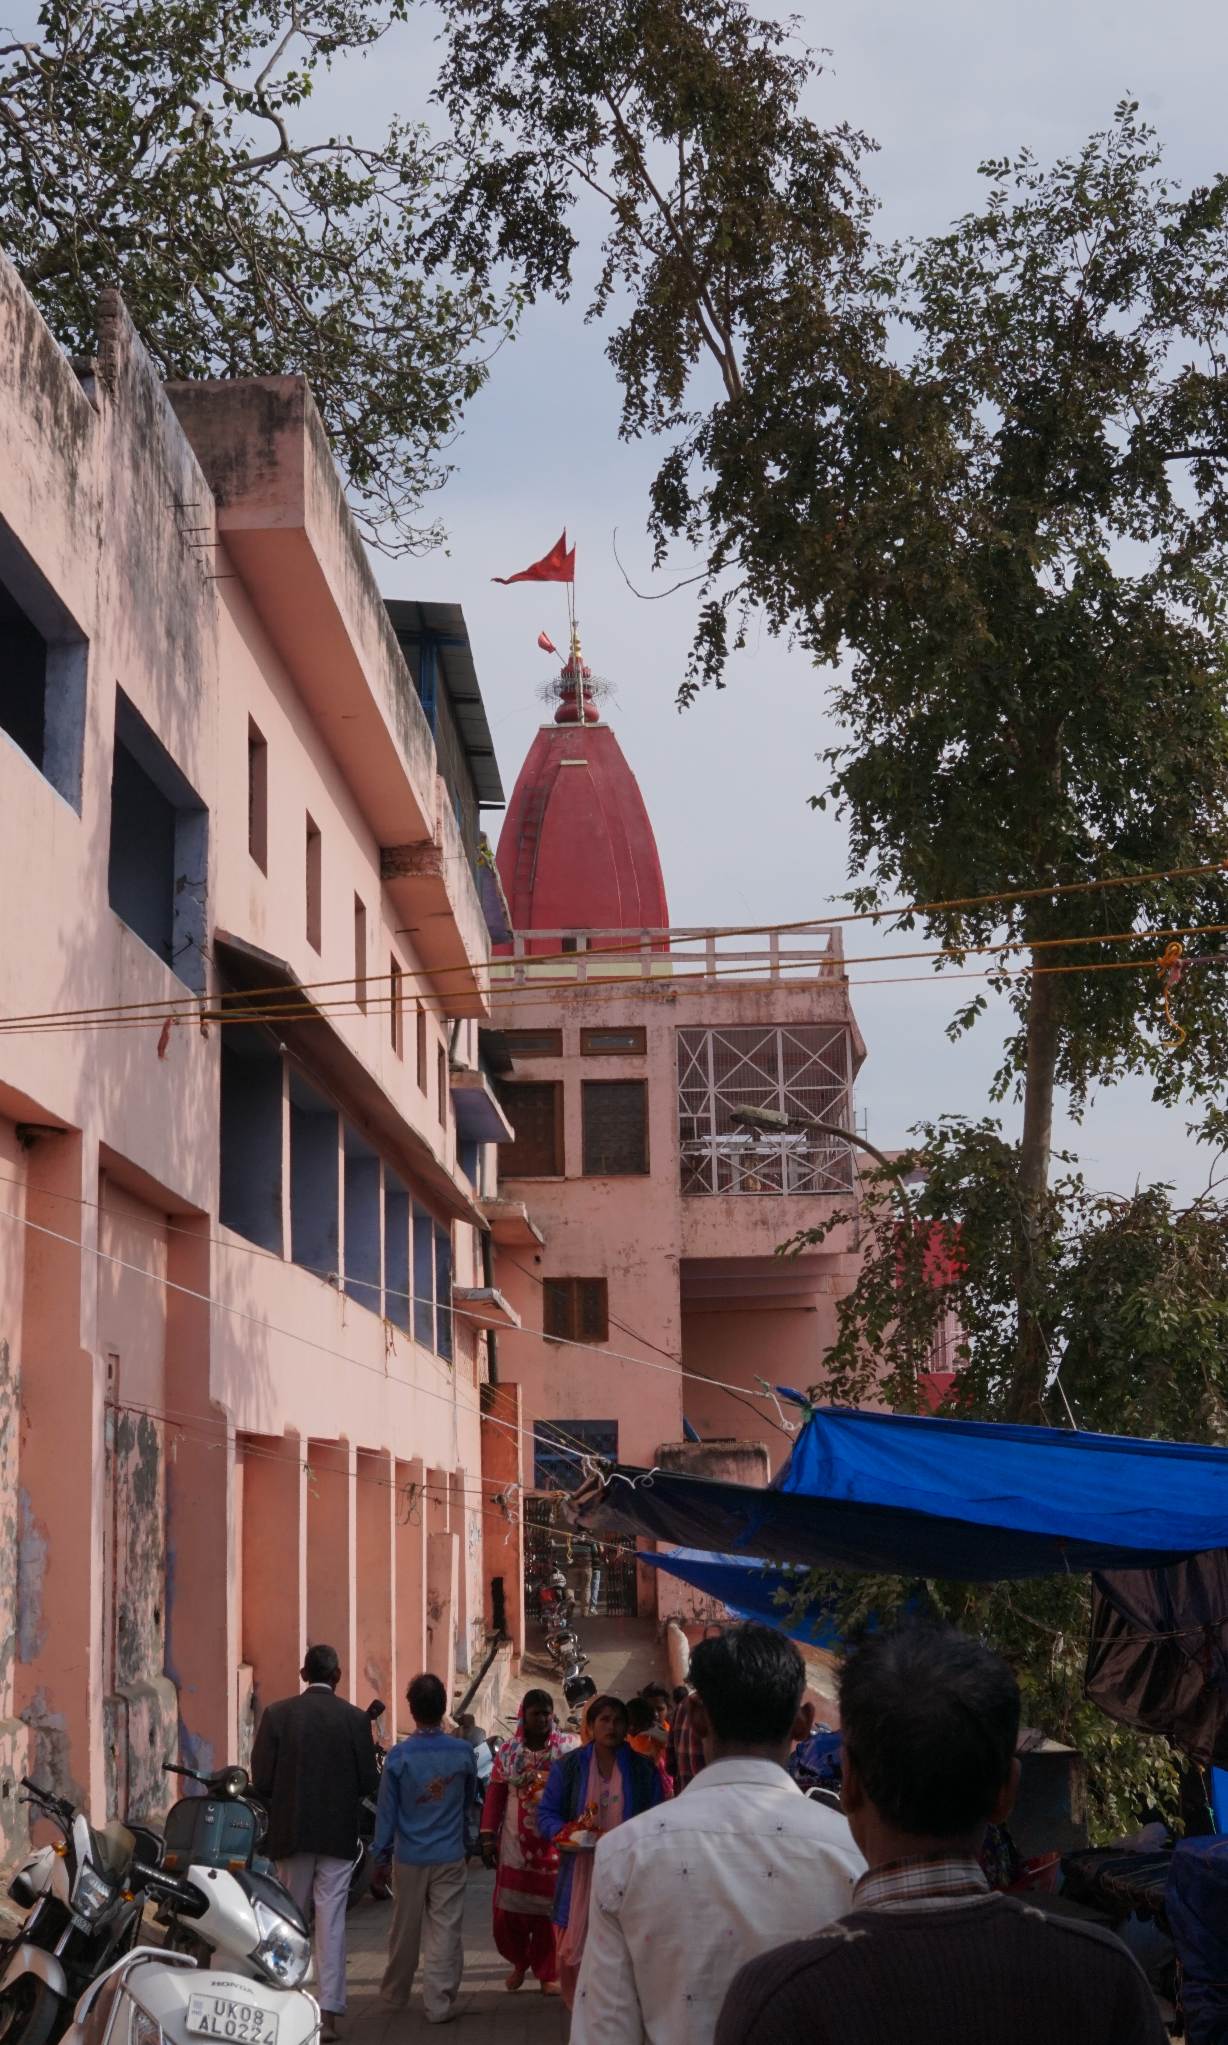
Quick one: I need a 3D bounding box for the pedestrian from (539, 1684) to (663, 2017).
[{"bbox_3d":[-0.063,4.102,12.625,0.560,1.520,0.420,-1,-11,0],"label":"pedestrian"}]

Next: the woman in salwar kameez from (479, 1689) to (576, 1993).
[{"bbox_3d":[-0.444,4.274,13.394,0.500,1.510,0.360,-2,-11,3],"label":"woman in salwar kameez"}]

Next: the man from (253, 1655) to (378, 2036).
[{"bbox_3d":[-1.340,3.658,11.458,0.540,1.690,0.380,-1,-11,0],"label":"man"}]

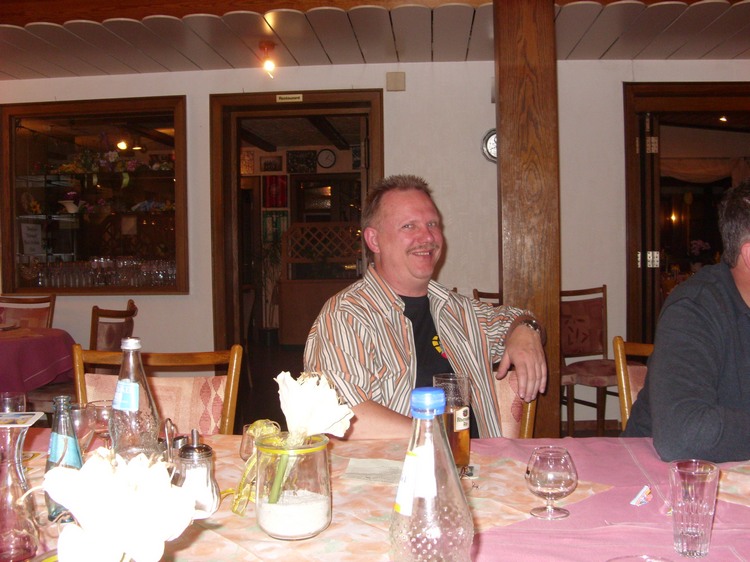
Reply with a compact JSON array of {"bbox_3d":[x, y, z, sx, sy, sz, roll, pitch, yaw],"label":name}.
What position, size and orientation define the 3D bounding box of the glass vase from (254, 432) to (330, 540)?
[{"bbox_3d":[-0.120,0.304,1.215,0.111,0.138,0.111,-1,1,3],"label":"glass vase"}]

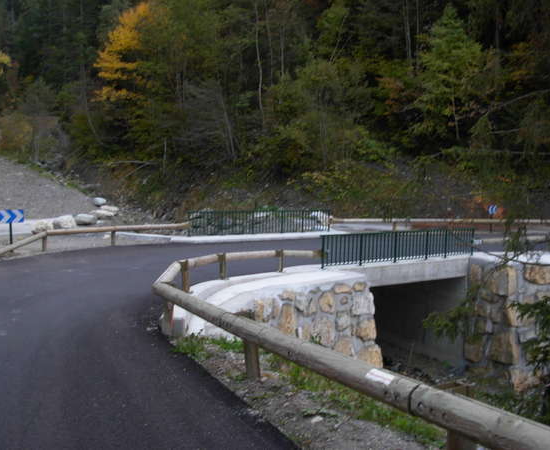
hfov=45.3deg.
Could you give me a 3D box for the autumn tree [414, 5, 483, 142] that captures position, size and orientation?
[{"bbox_3d":[13.433,-11.730,51.000,5.300,10.700,5.200,0,2,0],"label":"autumn tree"}]

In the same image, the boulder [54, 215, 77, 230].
[{"bbox_3d":[-11.291,-0.135,35.500,1.270,0.800,1.050,0,2,0],"label":"boulder"}]

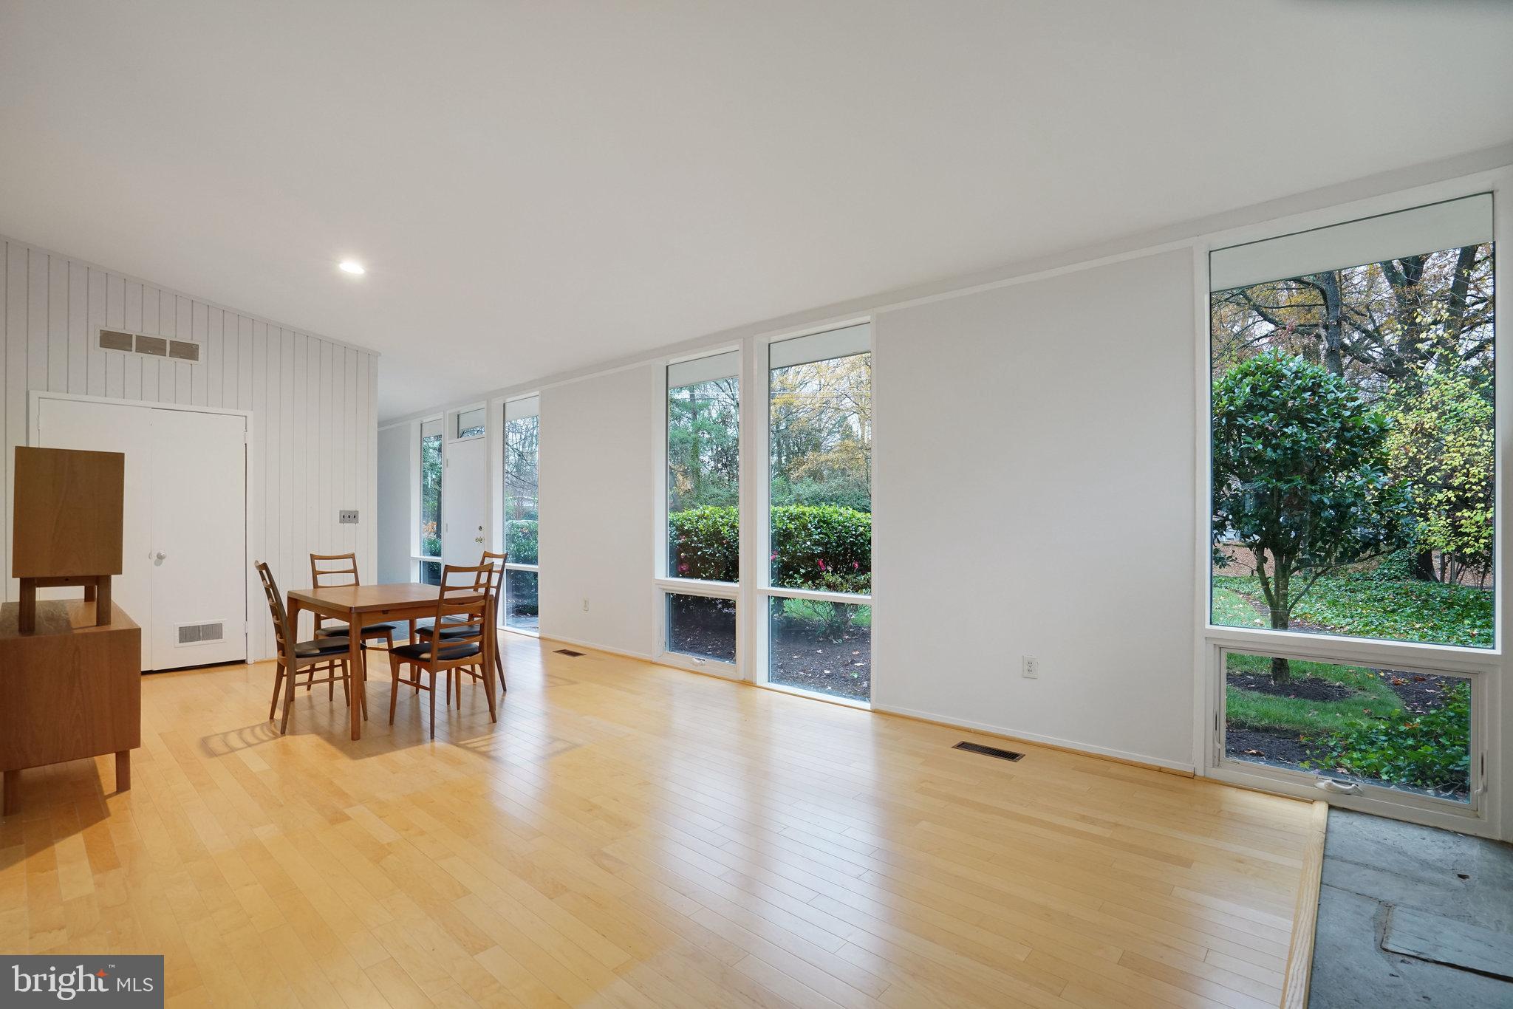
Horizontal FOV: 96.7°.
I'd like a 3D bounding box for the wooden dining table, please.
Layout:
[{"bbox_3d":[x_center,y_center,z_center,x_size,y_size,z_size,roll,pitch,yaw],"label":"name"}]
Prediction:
[{"bbox_3d":[-2.404,0.947,4.402,1.165,0.730,0.800,0,0,40],"label":"wooden dining table"}]

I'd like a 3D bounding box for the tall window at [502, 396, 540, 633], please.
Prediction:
[{"bbox_3d":[-2.446,0.112,7.014,0.880,2.430,0.140,0,0,40],"label":"tall window"}]

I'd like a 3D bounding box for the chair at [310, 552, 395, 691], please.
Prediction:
[{"bbox_3d":[-2.905,0.830,4.779,0.530,0.970,0.470,0,0,40],"label":"chair"}]

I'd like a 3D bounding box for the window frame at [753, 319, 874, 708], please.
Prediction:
[{"bbox_3d":[0.404,0.060,4.651,0.985,2.500,0.140,0,0,40],"label":"window frame"}]

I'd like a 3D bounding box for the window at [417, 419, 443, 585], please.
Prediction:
[{"bbox_3d":[-4.006,0.111,8.320,0.870,2.410,0.120,0,0,40],"label":"window"}]

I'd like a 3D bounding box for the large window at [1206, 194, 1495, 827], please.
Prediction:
[{"bbox_3d":[2.502,0.027,2.912,0.935,2.460,0.140,0,0,40],"label":"large window"}]

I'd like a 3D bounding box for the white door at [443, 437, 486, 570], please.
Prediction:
[{"bbox_3d":[-3.308,0.296,7.721,0.910,2.070,0.070,0,0,40],"label":"white door"}]

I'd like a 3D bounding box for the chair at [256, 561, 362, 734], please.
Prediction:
[{"bbox_3d":[-2.698,0.826,4.065,0.520,0.970,0.470,0,0,-43],"label":"chair"}]

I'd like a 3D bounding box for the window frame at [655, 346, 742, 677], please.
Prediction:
[{"bbox_3d":[-0.429,0.055,5.342,0.980,2.480,0.140,0,0,40],"label":"window frame"}]

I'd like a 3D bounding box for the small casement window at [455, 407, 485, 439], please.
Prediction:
[{"bbox_3d":[-3.268,-0.939,7.706,0.860,0.380,0.110,0,0,40],"label":"small casement window"}]

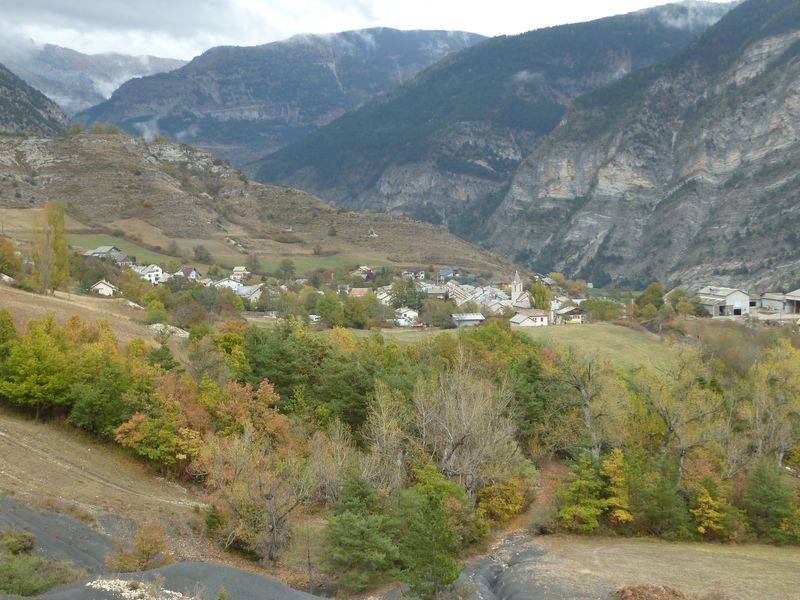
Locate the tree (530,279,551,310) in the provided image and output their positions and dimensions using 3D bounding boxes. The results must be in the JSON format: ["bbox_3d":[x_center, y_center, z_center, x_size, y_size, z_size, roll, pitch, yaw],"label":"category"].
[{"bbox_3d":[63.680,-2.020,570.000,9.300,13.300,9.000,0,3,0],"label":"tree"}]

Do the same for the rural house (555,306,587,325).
[{"bbox_3d":[77.128,7.012,575.000,10.500,7.400,10.000,-2,4,-22],"label":"rural house"}]

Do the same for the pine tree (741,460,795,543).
[{"bbox_3d":[36.430,19.970,126.000,5.300,8.000,5.300,0,3,0],"label":"pine tree"}]

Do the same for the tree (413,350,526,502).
[{"bbox_3d":[7.543,13.642,136.000,12.200,16.200,11.500,0,4,0],"label":"tree"}]

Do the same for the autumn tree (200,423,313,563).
[{"bbox_3d":[-12.644,16.962,112.000,9.600,12.200,9.200,0,4,0],"label":"autumn tree"}]

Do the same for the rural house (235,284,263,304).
[{"bbox_3d":[-62.960,-2.400,530.000,9.000,8.200,9.000,-2,3,-38],"label":"rural house"}]

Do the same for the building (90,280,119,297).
[{"bbox_3d":[-111.588,-4.343,480.000,9.500,6.000,9.000,0,4,-2],"label":"building"}]

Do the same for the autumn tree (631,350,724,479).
[{"bbox_3d":[30.560,13.000,140.000,10.000,14.600,9.500,0,3,0],"label":"autumn tree"}]

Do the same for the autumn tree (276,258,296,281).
[{"bbox_3d":[-61.610,-16.560,690.000,10.800,12.000,10.500,0,3,0],"label":"autumn tree"}]

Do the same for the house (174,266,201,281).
[{"bbox_3d":[-101.980,-12.360,610.000,9.000,7.000,10.000,-2,3,-40],"label":"house"}]

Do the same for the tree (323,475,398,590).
[{"bbox_3d":[-3.290,19.390,106.000,6.200,9.500,6.200,0,3,0],"label":"tree"}]

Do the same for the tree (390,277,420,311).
[{"bbox_3d":[2.726,-3.222,630.000,14.500,17.000,14.000,0,4,0],"label":"tree"}]

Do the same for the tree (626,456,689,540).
[{"bbox_3d":[25.620,19.480,126.000,6.200,8.200,6.000,0,3,0],"label":"tree"}]

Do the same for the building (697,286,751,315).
[{"bbox_3d":[139.977,0.865,550.000,14.000,11.800,21.000,-1,4,-19],"label":"building"}]

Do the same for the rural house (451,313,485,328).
[{"bbox_3d":[26.210,7.900,490.000,12.000,5.500,7.000,-1,3,-22],"label":"rural house"}]

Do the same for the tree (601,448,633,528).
[{"bbox_3d":[21.120,18.389,124.000,3.100,7.800,3.100,0,4,0],"label":"tree"}]

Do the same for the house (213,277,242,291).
[{"bbox_3d":[-75.780,-6.830,560.000,13.000,6.600,11.000,-1,3,-18],"label":"house"}]

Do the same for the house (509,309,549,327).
[{"bbox_3d":[56.833,7.930,560.000,14.000,7.400,12.000,-1,4,-12],"label":"house"}]

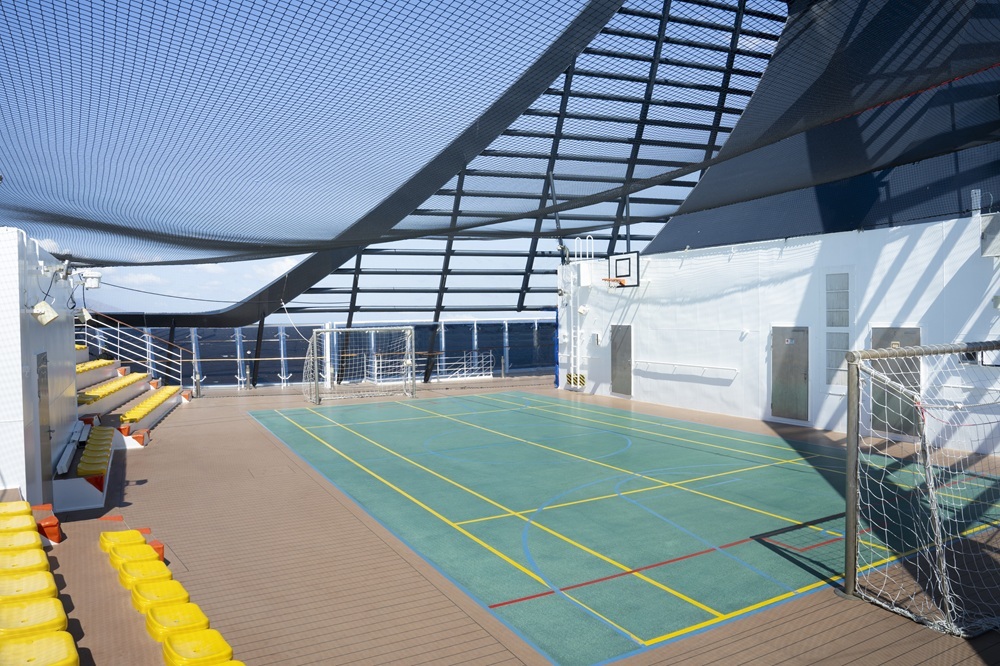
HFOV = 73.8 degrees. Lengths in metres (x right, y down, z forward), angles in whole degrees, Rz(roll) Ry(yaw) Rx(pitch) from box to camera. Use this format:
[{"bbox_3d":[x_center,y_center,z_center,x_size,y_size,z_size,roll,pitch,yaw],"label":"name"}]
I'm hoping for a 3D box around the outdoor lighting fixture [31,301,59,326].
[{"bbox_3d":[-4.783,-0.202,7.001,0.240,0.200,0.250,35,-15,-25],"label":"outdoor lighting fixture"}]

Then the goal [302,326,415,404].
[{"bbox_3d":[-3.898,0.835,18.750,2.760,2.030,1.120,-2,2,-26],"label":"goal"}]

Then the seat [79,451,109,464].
[{"bbox_3d":[-5.508,1.750,9.059,0.350,0.120,0.440,-2,2,-29],"label":"seat"}]

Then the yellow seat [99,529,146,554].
[{"bbox_3d":[-3.282,1.817,5.803,0.350,0.120,0.445,-2,3,-38],"label":"yellow seat"}]

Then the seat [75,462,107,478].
[{"bbox_3d":[-5.276,1.762,8.627,0.350,0.120,0.440,-2,2,-29],"label":"seat"}]

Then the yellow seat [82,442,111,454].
[{"bbox_3d":[-5.917,1.729,9.804,0.350,0.120,0.440,-2,2,-29],"label":"yellow seat"}]

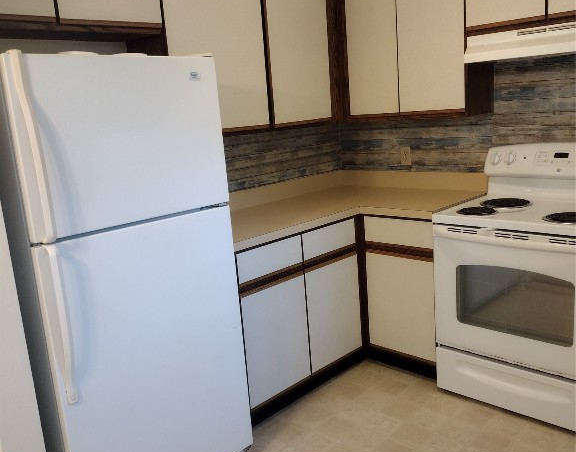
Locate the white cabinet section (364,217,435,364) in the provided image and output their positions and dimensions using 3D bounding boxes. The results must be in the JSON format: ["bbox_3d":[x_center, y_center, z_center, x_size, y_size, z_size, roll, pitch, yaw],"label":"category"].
[{"bbox_3d":[0.752,0.272,3.268,0.411,0.722,0.500,7,16,44],"label":"white cabinet section"}]

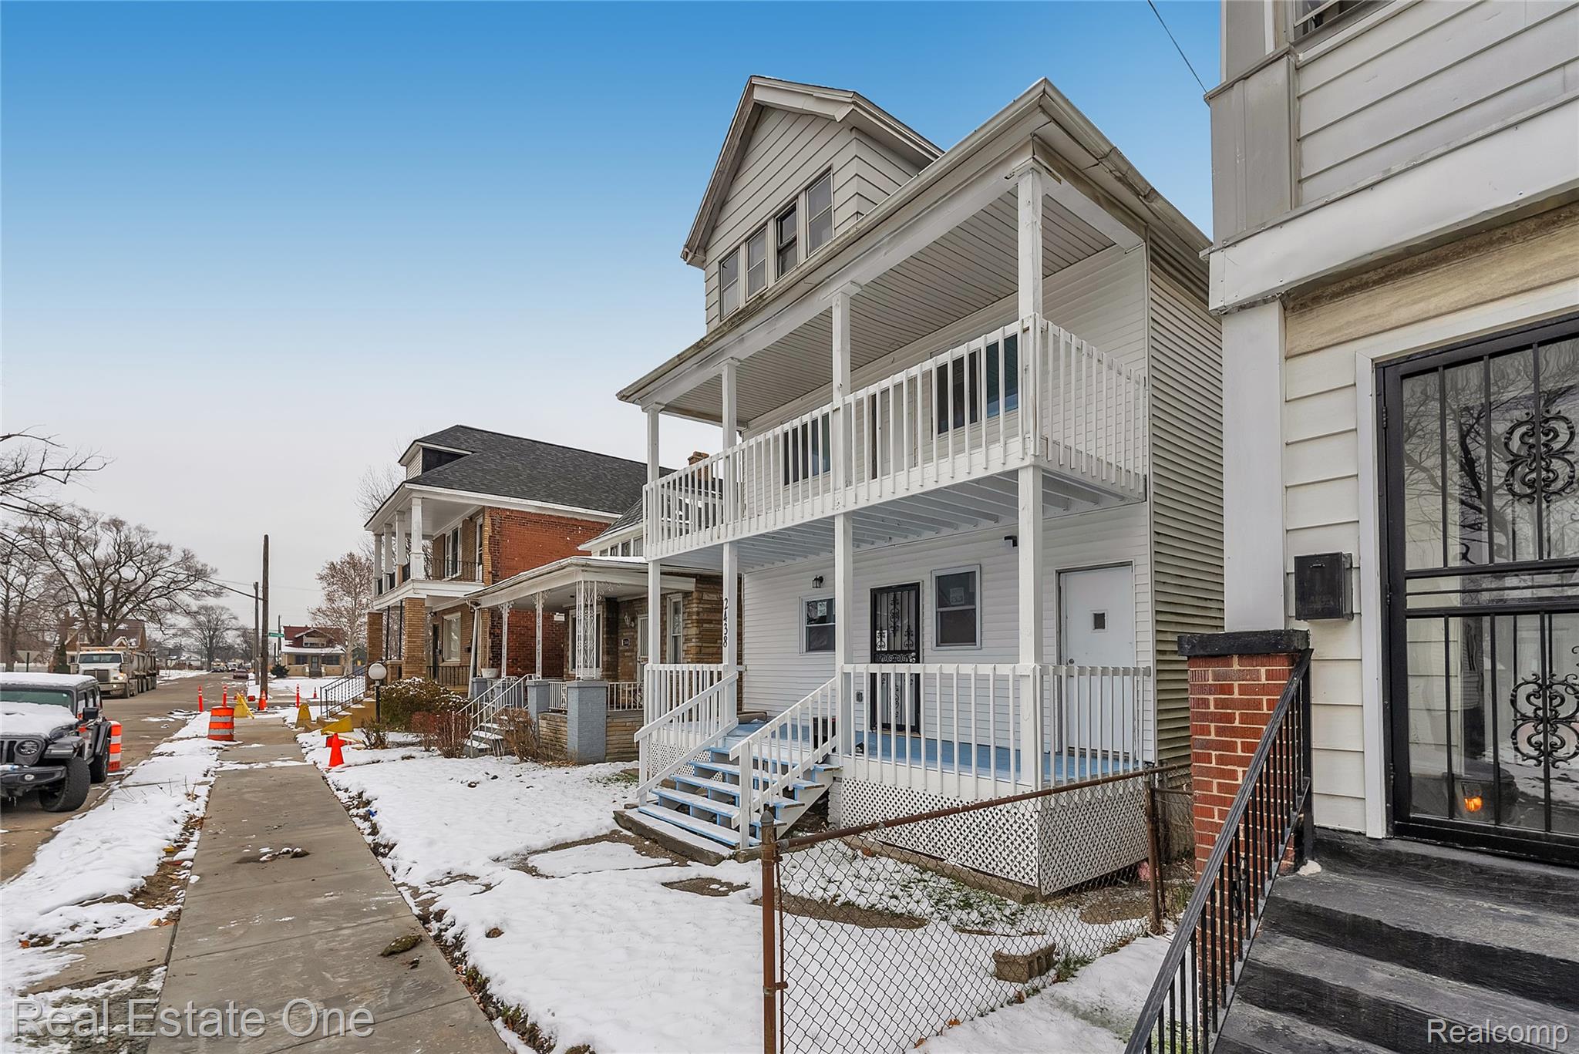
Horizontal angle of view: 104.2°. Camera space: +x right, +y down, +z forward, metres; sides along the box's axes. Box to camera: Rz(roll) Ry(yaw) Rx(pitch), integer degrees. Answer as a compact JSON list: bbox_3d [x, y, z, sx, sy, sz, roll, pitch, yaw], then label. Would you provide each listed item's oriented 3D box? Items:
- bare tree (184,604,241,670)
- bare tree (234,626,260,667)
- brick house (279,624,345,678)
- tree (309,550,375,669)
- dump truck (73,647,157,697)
[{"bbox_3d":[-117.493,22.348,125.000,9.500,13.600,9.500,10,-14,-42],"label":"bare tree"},{"bbox_3d":[-107.690,23.895,122.000,5.000,8.400,5.000,10,-14,-42],"label":"bare tree"},{"bbox_3d":[-65.375,17.127,84.000,7.500,7.100,9.000,9,-14,-40],"label":"brick house"},{"bbox_3d":[-54.152,10.546,75.000,8.300,15.200,8.300,8,-13,-36],"label":"tree"},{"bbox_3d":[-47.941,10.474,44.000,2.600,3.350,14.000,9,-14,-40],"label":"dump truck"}]

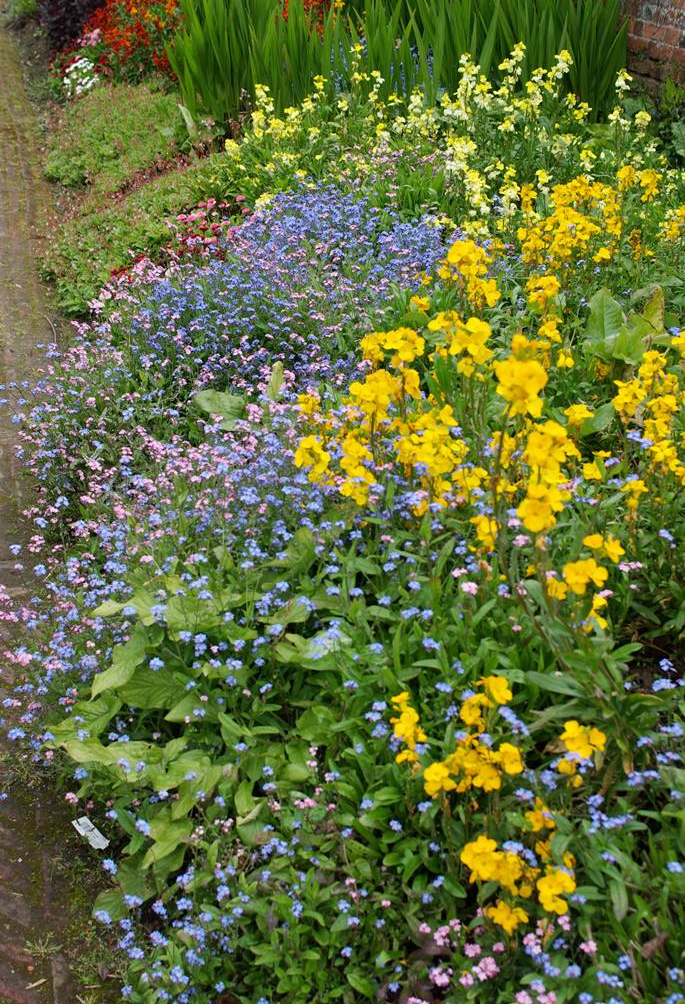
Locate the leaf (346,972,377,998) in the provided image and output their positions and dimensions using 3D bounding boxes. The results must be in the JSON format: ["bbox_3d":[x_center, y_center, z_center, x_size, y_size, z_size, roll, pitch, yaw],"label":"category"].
[{"bbox_3d":[0.022,0.547,1.680,0.021,0.012,0.042,-33,56,-26],"label":"leaf"}]

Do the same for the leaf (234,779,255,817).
[{"bbox_3d":[-0.131,0.395,1.980,0.027,0.016,0.052,4,58,-1],"label":"leaf"}]

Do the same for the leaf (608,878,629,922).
[{"bbox_3d":[0.336,0.483,1.800,0.020,0.015,0.053,-9,53,1],"label":"leaf"}]

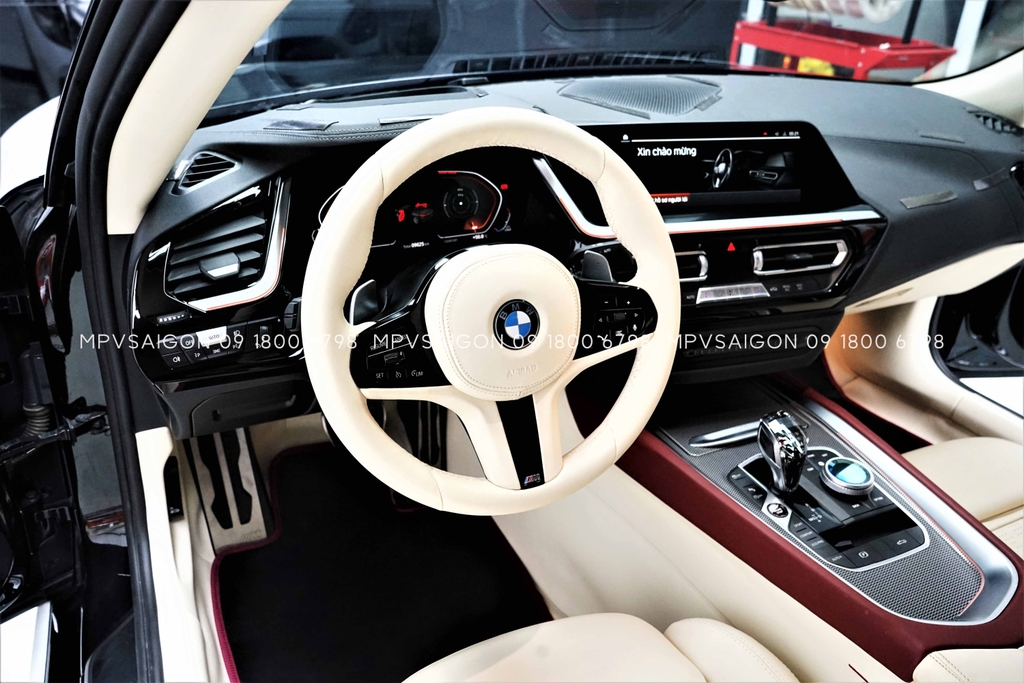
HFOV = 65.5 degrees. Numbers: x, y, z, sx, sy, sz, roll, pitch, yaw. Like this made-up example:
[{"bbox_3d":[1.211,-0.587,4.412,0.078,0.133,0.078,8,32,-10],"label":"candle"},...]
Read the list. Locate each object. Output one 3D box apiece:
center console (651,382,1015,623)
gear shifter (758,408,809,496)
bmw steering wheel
[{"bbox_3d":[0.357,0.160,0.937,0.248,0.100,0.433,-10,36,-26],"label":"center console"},{"bbox_3d":[0.309,0.128,0.909,0.042,0.085,0.053,-10,17,-26],"label":"gear shifter"},{"bbox_3d":[-0.010,-0.025,0.738,0.368,0.368,0.088,-10,10,-23],"label":"bmw steering wheel"}]

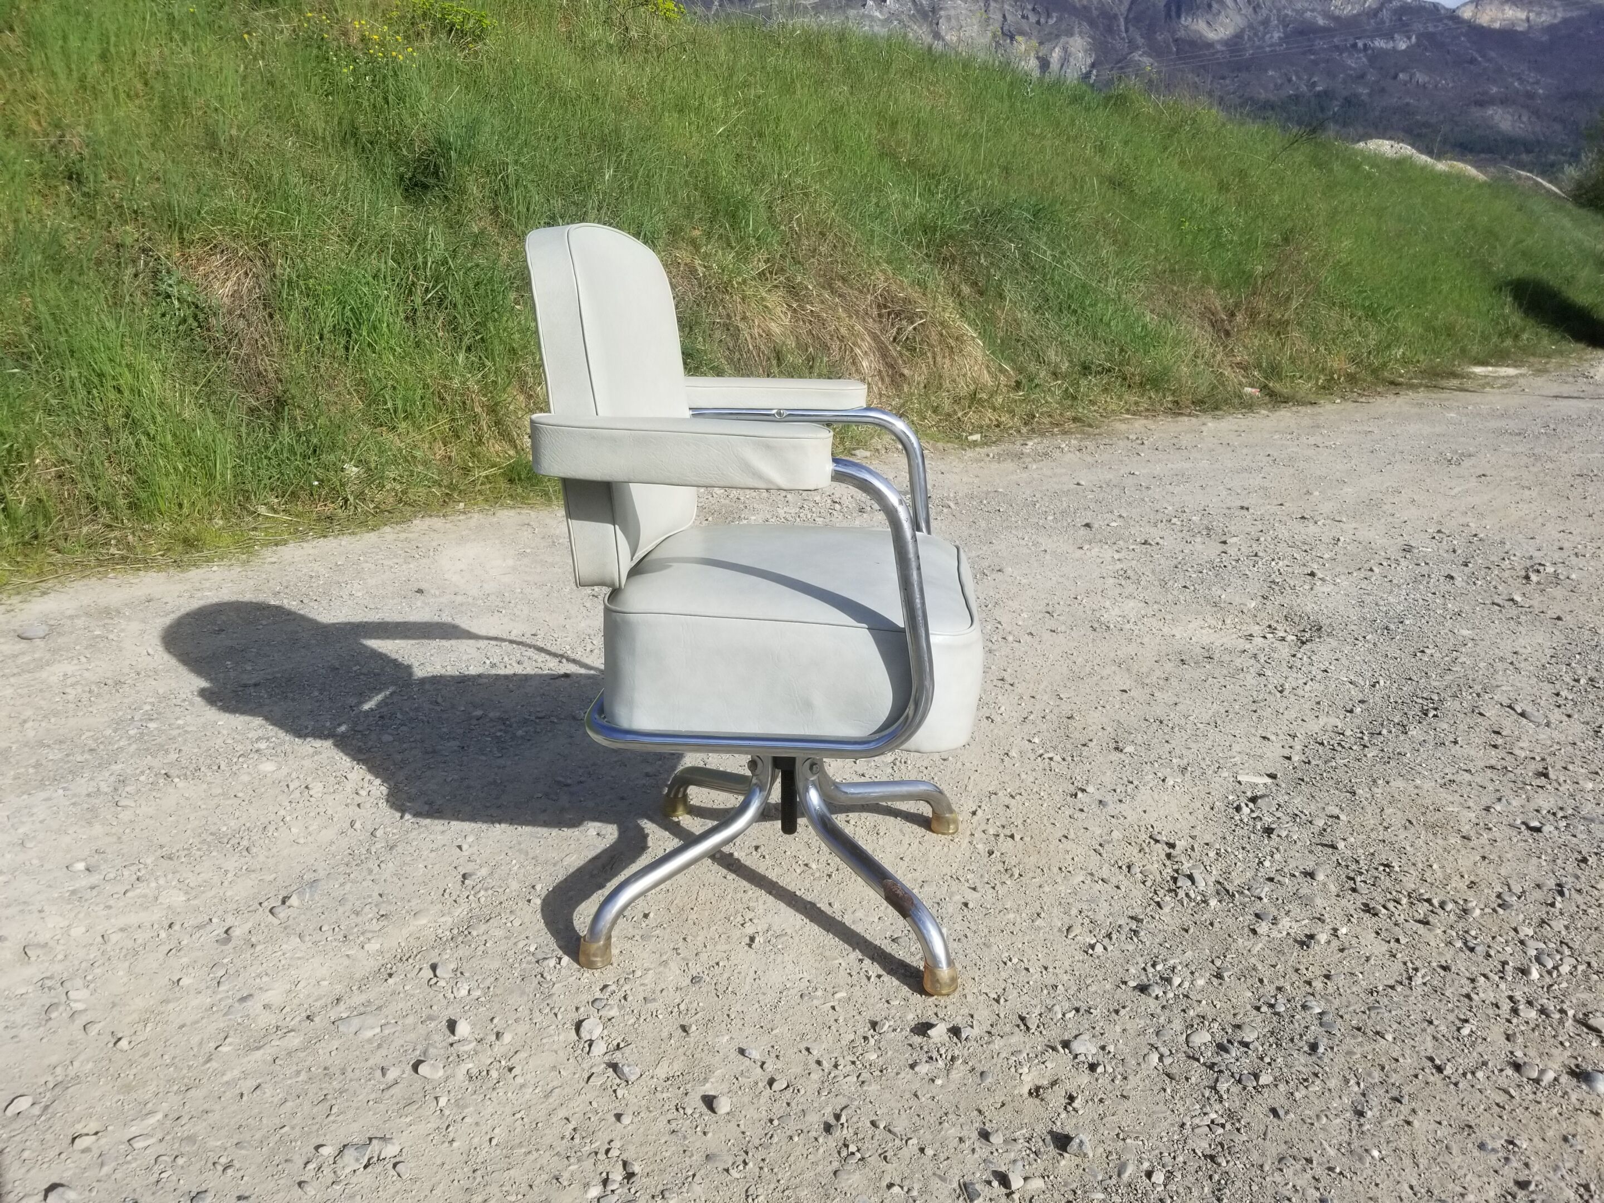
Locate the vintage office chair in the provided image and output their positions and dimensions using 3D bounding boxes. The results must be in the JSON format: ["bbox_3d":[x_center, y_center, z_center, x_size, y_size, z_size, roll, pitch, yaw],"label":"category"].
[{"bbox_3d":[-0.030,-0.024,1.607,0.546,0.912,0.554,2,16,7],"label":"vintage office chair"}]

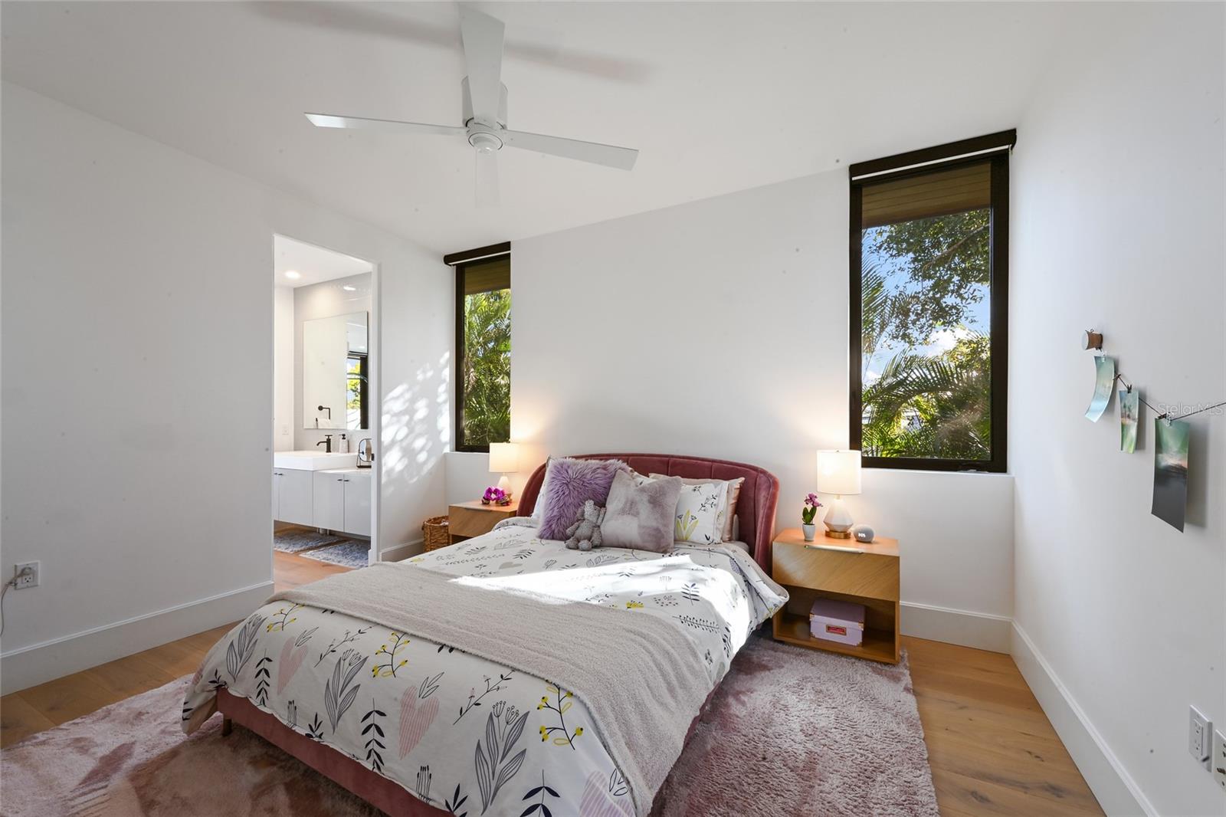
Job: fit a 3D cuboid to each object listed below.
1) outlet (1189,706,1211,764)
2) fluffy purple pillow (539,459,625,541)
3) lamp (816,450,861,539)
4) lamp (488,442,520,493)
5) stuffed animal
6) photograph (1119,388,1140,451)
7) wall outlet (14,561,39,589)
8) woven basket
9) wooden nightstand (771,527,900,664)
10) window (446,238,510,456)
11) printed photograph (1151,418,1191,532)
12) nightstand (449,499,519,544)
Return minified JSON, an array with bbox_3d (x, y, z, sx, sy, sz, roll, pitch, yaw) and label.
[{"bbox_3d":[1.322,0.744,1.075,0.008,0.112,0.072,0,-1,28],"label":"outlet"},{"bbox_3d":[-0.200,0.574,2.977,0.480,0.500,0.160,0,-18,16],"label":"fluffy purple pillow"},{"bbox_3d":[1.300,0.503,2.747,0.237,0.500,0.237,0,-1,28],"label":"lamp"},{"bbox_3d":[-0.886,0.521,3.901,0.237,0.500,0.237,0,-1,0],"label":"lamp"},{"bbox_3d":[-0.158,0.674,2.750,0.220,0.265,0.180,0,-1,22],"label":"stuffed animal"},{"bbox_3d":[1.432,0.036,1.325,0.014,0.172,0.115,0,-1,28],"label":"photograph"},{"bbox_3d":[-2.703,0.767,2.198,0.014,0.118,0.072,0,-1,28],"label":"wall outlet"},{"bbox_3d":[-1.406,1.148,4.085,0.380,0.370,0.380,0,-1,28],"label":"woven basket"},{"bbox_3d":[1.256,1.014,2.683,0.605,0.540,0.375,0,-1,28],"label":"wooden nightstand"},{"bbox_3d":[-1.154,-0.502,4.245,0.760,1.800,0.120,0,-1,28],"label":"window"},{"bbox_3d":[1.351,0.155,1.156,0.015,0.250,0.150,0,-1,28],"label":"printed photograph"},{"bbox_3d":[-0.934,1.037,3.785,0.605,0.546,0.380,0,-1,28],"label":"nightstand"}]

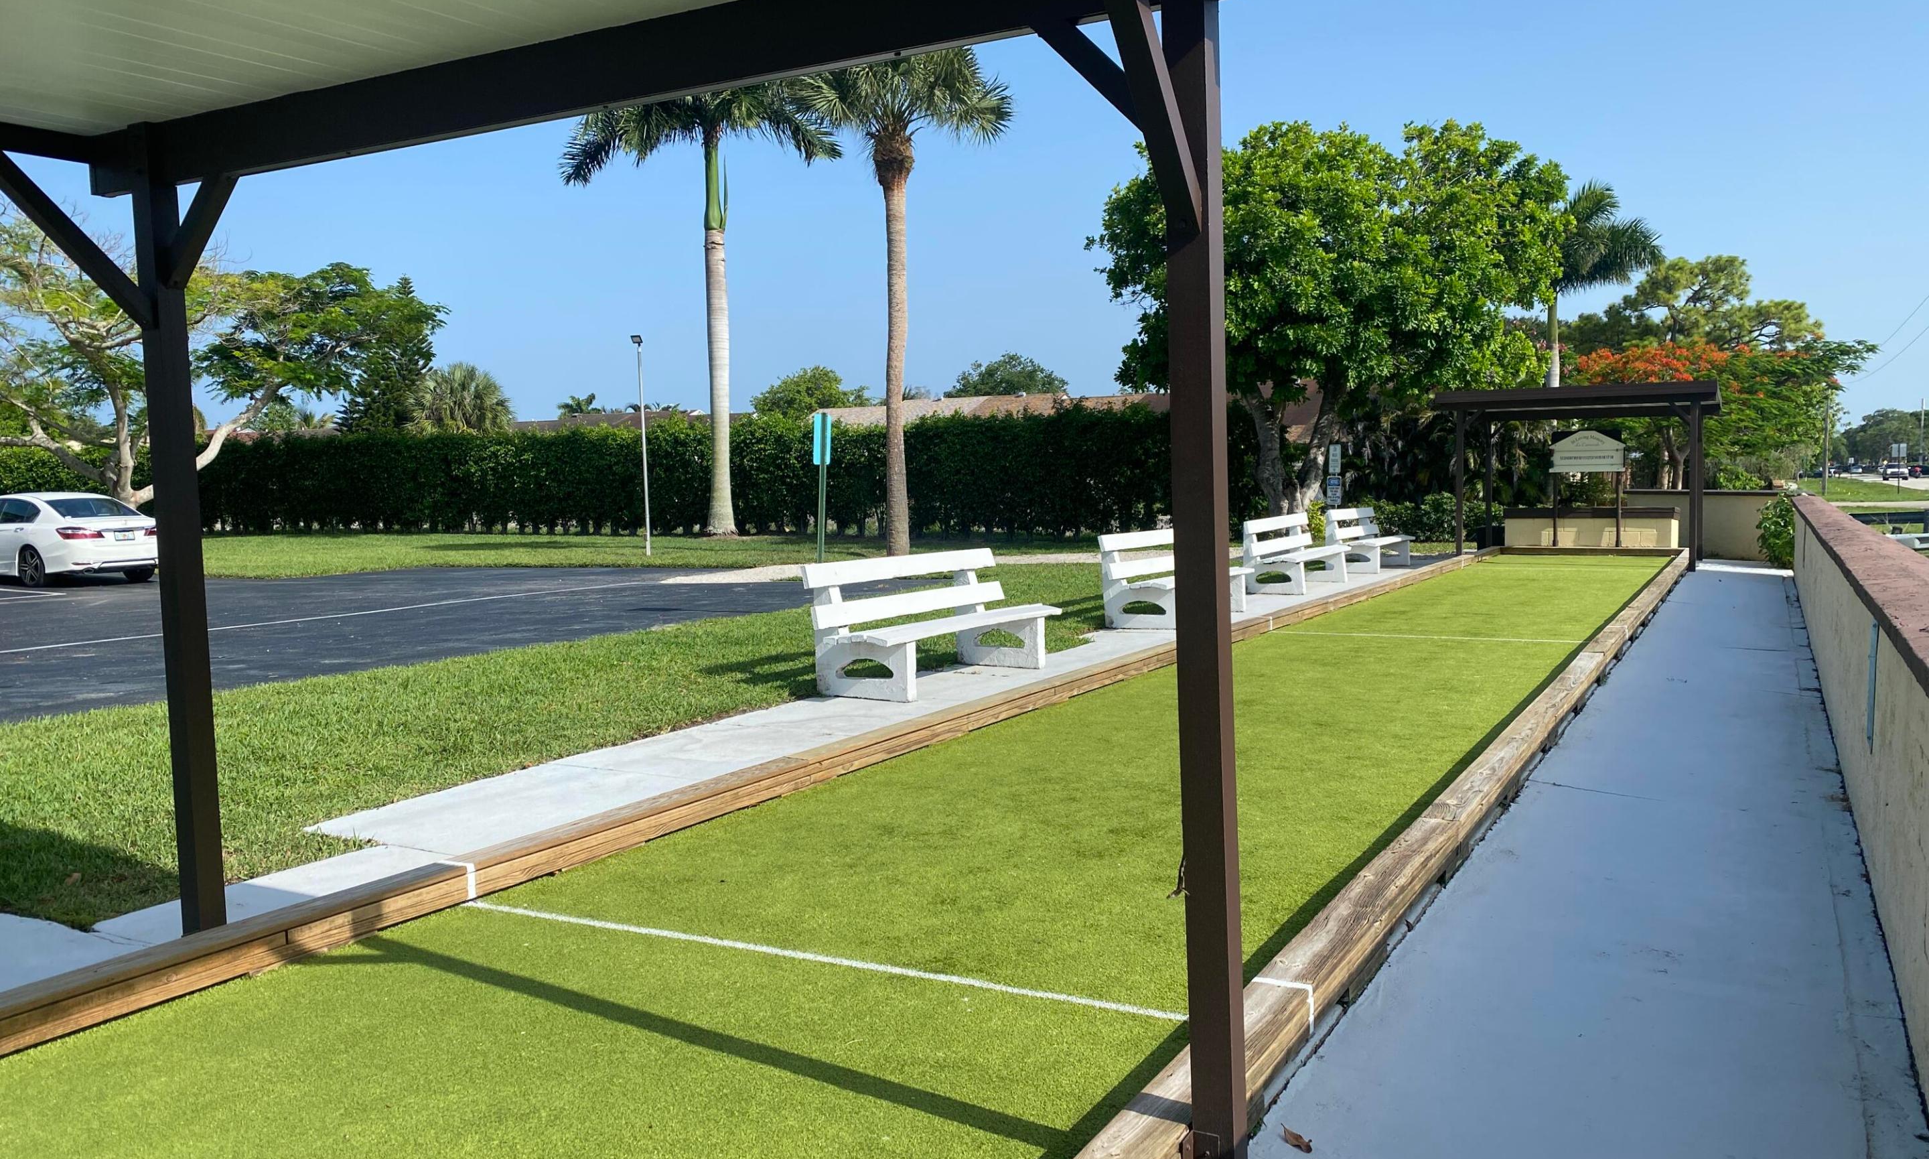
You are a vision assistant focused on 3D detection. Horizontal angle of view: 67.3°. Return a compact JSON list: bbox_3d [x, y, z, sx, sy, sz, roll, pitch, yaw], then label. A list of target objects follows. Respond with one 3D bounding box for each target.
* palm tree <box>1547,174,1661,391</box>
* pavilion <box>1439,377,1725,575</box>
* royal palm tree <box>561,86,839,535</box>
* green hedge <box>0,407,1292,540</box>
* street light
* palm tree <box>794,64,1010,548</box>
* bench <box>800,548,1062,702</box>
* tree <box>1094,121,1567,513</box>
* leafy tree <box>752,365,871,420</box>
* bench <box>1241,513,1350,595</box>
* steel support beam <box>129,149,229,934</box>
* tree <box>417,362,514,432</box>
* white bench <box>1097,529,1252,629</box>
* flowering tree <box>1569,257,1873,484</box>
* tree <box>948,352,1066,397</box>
[{"bbox_3d":[18.228,-7.065,44.324,6.200,10.104,6.200,-1,4,0],"label":"palm tree"},{"bbox_3d":[10.486,-1.719,24.551,4.100,2.880,3.850,0,4,29],"label":"pavilion"},{"bbox_3d":[-6.342,-7.139,36.394,7.000,12.301,7.000,-1,4,0],"label":"royal palm tree"},{"bbox_3d":[-12.866,-2.739,43.721,47.407,3.000,1.700,0,4,29],"label":"green hedge"},{"bbox_3d":[-6.350,-2.638,28.500,0.250,4.330,0.250,-5,5,-41],"label":"street light"},{"bbox_3d":[-0.962,-5.467,26.824,4.100,10.121,4.100,-1,4,0],"label":"palm tree"},{"bbox_3d":[-0.156,0.271,10.014,0.763,0.852,2.462,1,4,29],"label":"bench"},{"bbox_3d":[7.304,-4.893,29.326,9.000,8.400,8.600,0,4,29],"label":"tree"},{"bbox_3d":[-6.388,-5.641,59.877,5.300,6.500,5.300,0,4,29],"label":"leafy tree"},{"bbox_3d":[4.042,-0.320,17.575,0.763,0.852,2.462,1,4,29],"label":"bench"},{"bbox_3d":[-2.472,-0.095,4.558,0.090,2.511,0.090,0,4,29],"label":"steel support beam"},{"bbox_3d":[-16.233,-4.247,47.181,3.600,5.647,3.600,-1,4,0],"label":"tree"},{"bbox_3d":[2.103,-0.047,14.083,0.763,0.852,2.462,1,4,29],"label":"white bench"},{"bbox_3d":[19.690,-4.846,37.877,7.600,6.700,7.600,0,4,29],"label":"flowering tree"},{"bbox_3d":[2.247,-7.722,75.258,6.800,8.056,6.800,-1,4,0],"label":"tree"}]

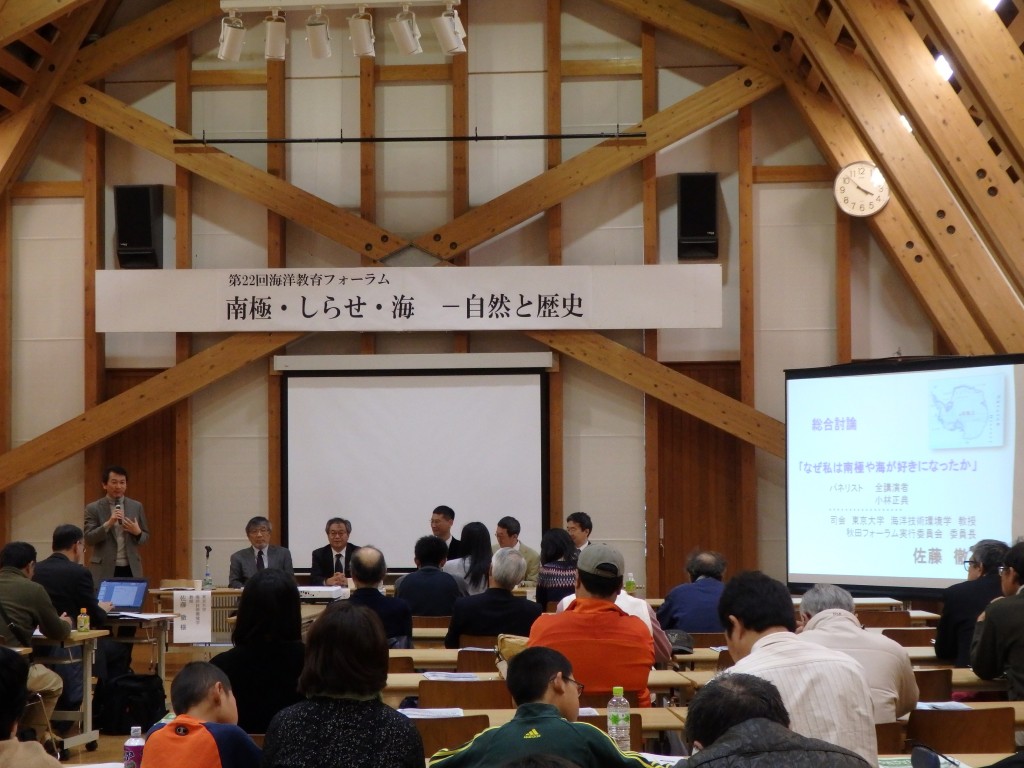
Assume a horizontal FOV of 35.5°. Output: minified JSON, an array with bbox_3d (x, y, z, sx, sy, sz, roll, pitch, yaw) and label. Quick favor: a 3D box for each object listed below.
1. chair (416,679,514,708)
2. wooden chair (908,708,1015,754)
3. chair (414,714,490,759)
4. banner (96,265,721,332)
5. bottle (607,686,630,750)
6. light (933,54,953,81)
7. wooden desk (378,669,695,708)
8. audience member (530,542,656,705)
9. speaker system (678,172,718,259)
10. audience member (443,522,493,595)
[{"bbox_3d":[-0.165,1.530,6.270,0.420,0.790,0.500,-1,-3,3],"label":"chair"},{"bbox_3d":[1.505,1.480,5.580,0.420,0.790,0.500,0,-3,-3],"label":"wooden chair"},{"bbox_3d":[-0.278,1.501,5.376,0.420,0.790,0.480,0,-4,-2],"label":"chair"},{"bbox_3d":[-1.020,-0.805,15.050,5.930,0.590,0.030,-1,-3,5],"label":"banner"},{"bbox_3d":[0.313,1.000,4.700,0.066,0.222,0.066,0,-3,0],"label":"bottle"},{"bbox_3d":[3.030,-2.240,11.250,0.220,0.150,0.220,-1,-3,5],"label":"light"},{"bbox_3d":[-0.180,1.580,6.580,1.800,0.700,0.500,0,-3,-6],"label":"wooden desk"},{"bbox_3d":[0.310,1.260,6.250,0.520,1.270,0.720,0,-3,-3],"label":"audience member"},{"bbox_3d":[1.741,-1.568,14.950,0.370,0.800,0.410,-1,-3,4],"label":"speaker system"},{"bbox_3d":[-0.250,1.532,10.461,0.440,1.260,0.740,0,-4,2],"label":"audience member"}]

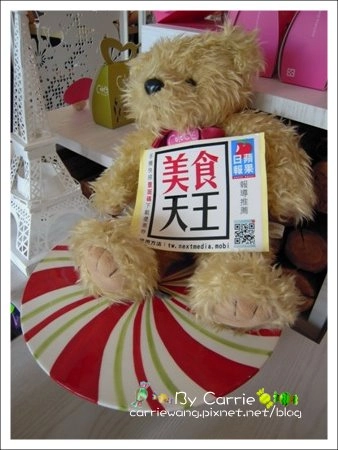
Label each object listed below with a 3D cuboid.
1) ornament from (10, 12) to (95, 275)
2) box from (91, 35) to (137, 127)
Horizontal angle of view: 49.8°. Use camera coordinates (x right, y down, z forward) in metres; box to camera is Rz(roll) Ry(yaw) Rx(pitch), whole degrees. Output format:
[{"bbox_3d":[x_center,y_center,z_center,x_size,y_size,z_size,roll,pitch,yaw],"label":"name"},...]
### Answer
[{"bbox_3d":[-0.216,-0.176,0.582,0.177,0.476,0.177,-24,44,-32],"label":"ornament"},{"bbox_3d":[-0.099,-0.310,0.781,0.053,0.170,0.118,27,43,28],"label":"box"}]

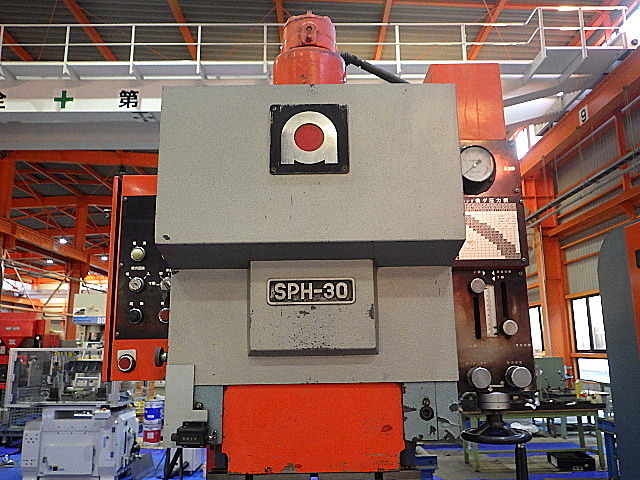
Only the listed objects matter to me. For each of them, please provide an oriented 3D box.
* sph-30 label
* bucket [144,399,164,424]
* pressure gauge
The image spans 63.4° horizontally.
[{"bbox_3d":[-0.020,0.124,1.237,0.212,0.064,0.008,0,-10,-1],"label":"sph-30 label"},{"bbox_3d":[-2.398,2.489,7.492,0.280,0.350,0.280,0,-10,-1],"label":"bucket"},{"bbox_3d":[0.392,-0.180,1.331,0.100,0.104,0.055,0,-10,-1],"label":"pressure gauge"}]

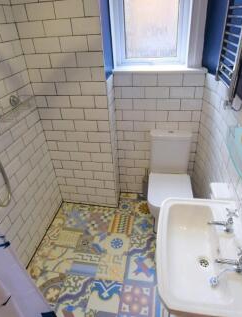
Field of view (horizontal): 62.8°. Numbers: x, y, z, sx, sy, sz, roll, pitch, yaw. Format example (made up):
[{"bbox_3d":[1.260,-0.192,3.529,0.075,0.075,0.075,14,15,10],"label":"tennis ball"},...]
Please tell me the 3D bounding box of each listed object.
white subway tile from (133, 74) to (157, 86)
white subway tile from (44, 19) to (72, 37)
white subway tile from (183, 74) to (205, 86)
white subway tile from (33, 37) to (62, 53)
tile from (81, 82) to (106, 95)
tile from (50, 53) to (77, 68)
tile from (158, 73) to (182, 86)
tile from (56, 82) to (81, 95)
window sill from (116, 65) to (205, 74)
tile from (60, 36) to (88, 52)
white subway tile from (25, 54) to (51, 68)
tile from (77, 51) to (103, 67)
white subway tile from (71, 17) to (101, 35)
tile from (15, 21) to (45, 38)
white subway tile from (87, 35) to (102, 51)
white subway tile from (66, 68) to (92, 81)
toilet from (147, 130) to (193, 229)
[{"bbox_3d":[0.197,-0.632,1.603,0.200,0.100,0.010,2,34,7],"label":"white subway tile"},{"bbox_3d":[-0.424,-0.881,1.343,0.200,0.100,0.010,2,34,7],"label":"white subway tile"},{"bbox_3d":[0.577,-0.614,1.562,0.175,0.100,0.010,2,34,7],"label":"white subway tile"},{"bbox_3d":[-0.520,-0.803,1.411,0.200,0.100,0.010,2,34,7],"label":"white subway tile"},{"bbox_3d":[-0.212,-0.543,1.549,0.200,0.100,0.010,2,34,7],"label":"tile"},{"bbox_3d":[-0.439,-0.749,1.523,0.200,0.100,0.010,3,34,10],"label":"tile"},{"bbox_3d":[0.404,-0.641,1.619,0.200,0.100,0.010,3,34,10],"label":"tile"},{"bbox_3d":[-0.423,-0.560,1.601,0.200,0.100,0.010,3,34,10],"label":"tile"},{"bbox_3d":[0.308,-0.717,1.617,0.745,0.030,0.125,3,34,10],"label":"window sill"},{"bbox_3d":[-0.324,-0.799,1.387,0.200,0.100,0.010,2,34,7],"label":"tile"},{"bbox_3d":[-0.615,-0.724,1.480,0.200,0.100,0.010,2,34,7],"label":"white subway tile"},{"bbox_3d":[-0.232,-0.745,1.497,0.200,0.100,0.010,3,34,10],"label":"tile"},{"bbox_3d":[-0.229,-0.877,1.319,0.200,0.100,0.010,2,34,7],"label":"white subway tile"},{"bbox_3d":[-0.648,-0.924,1.431,0.200,0.100,0.010,3,34,10],"label":"tile"},{"bbox_3d":[-0.186,-0.829,1.429,0.103,0.100,0.010,3,34,10],"label":"white subway tile"},{"bbox_3d":[-0.319,-0.632,1.502,0.200,0.100,0.010,2,34,7],"label":"white subway tile"},{"bbox_3d":[0.445,0.260,1.817,0.380,0.810,0.630,2,34,7],"label":"toilet"}]

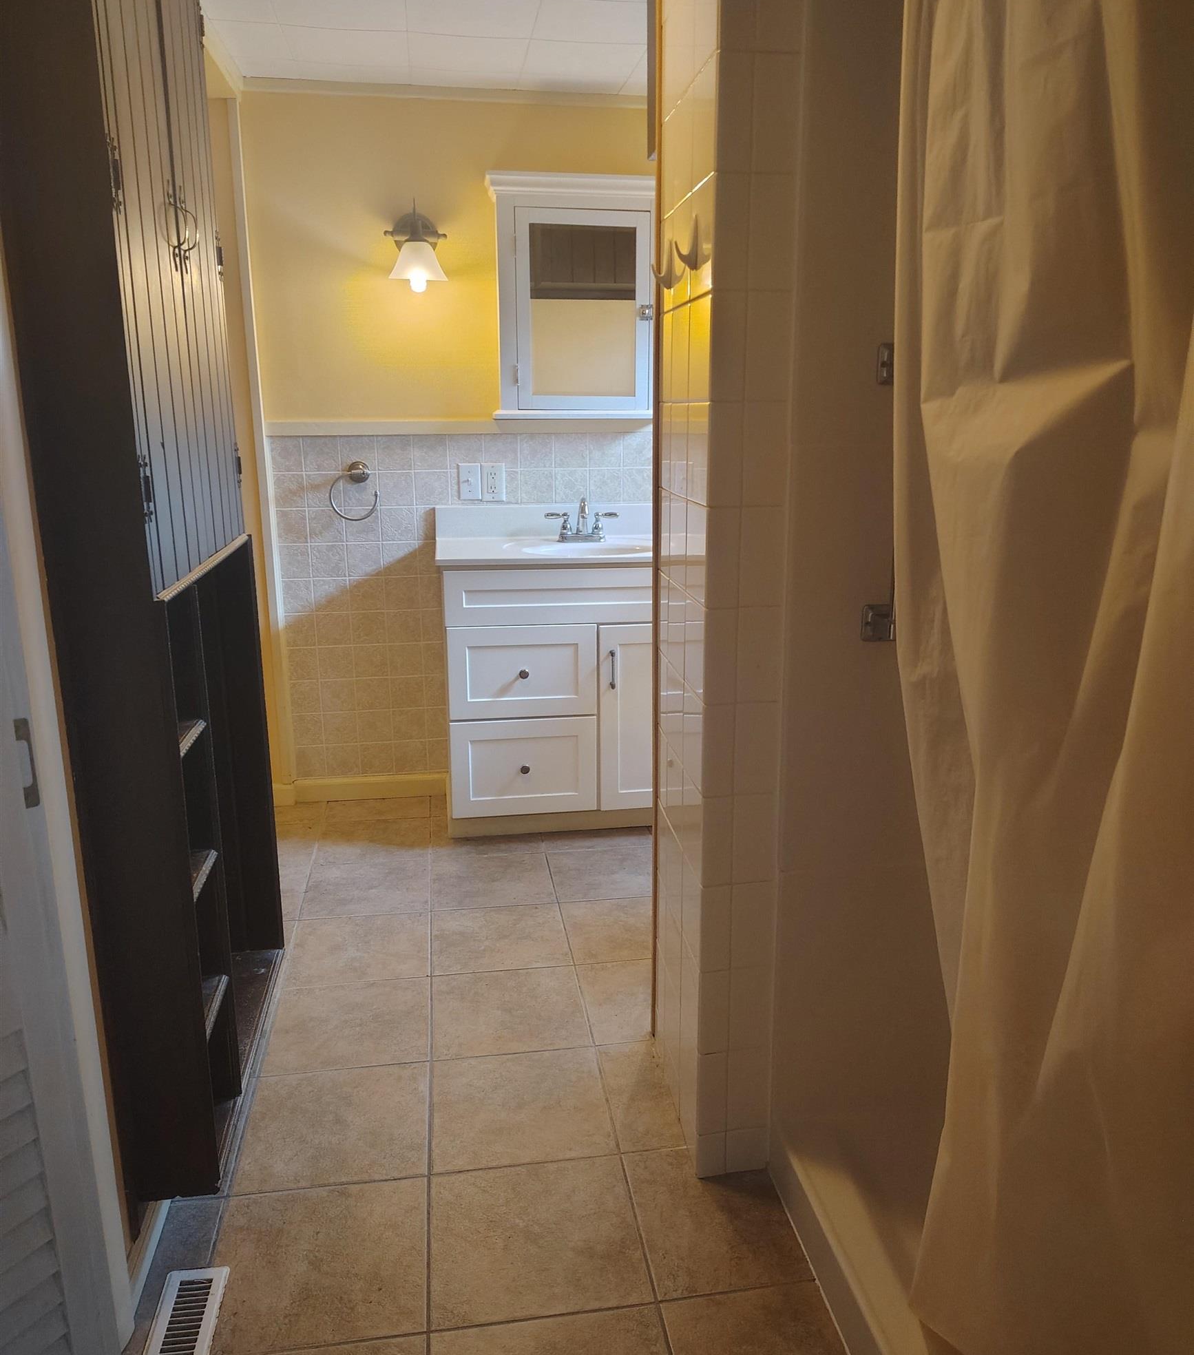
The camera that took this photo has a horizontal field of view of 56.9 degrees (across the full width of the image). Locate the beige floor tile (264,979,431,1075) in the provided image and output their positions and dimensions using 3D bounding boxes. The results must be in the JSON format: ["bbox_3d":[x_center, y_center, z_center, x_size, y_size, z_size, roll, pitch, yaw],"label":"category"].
[{"bbox_3d":[-0.526,0.746,2.362,0.330,0.010,0.330,-3,15,-8],"label":"beige floor tile"}]

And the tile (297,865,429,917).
[{"bbox_3d":[-0.627,0.587,3.033,0.331,0.010,0.331,-3,15,-8],"label":"tile"}]

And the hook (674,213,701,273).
[{"bbox_3d":[0.128,-0.635,1.609,0.033,0.080,0.020,-3,15,-8],"label":"hook"}]

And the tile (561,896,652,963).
[{"bbox_3d":[0.090,0.639,2.800,0.331,0.010,0.331,-3,15,-8],"label":"tile"}]

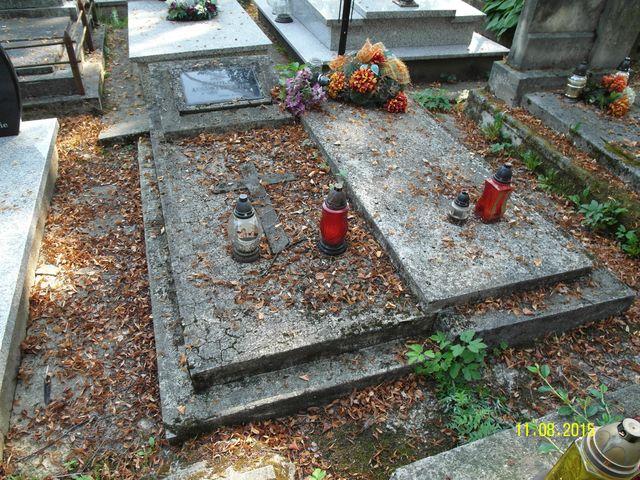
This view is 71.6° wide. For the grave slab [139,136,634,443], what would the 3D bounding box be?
[{"bbox_3d":[0.108,-0.184,2.224,1.848,0.188,1.854,-10,44,-16],"label":"grave slab"}]

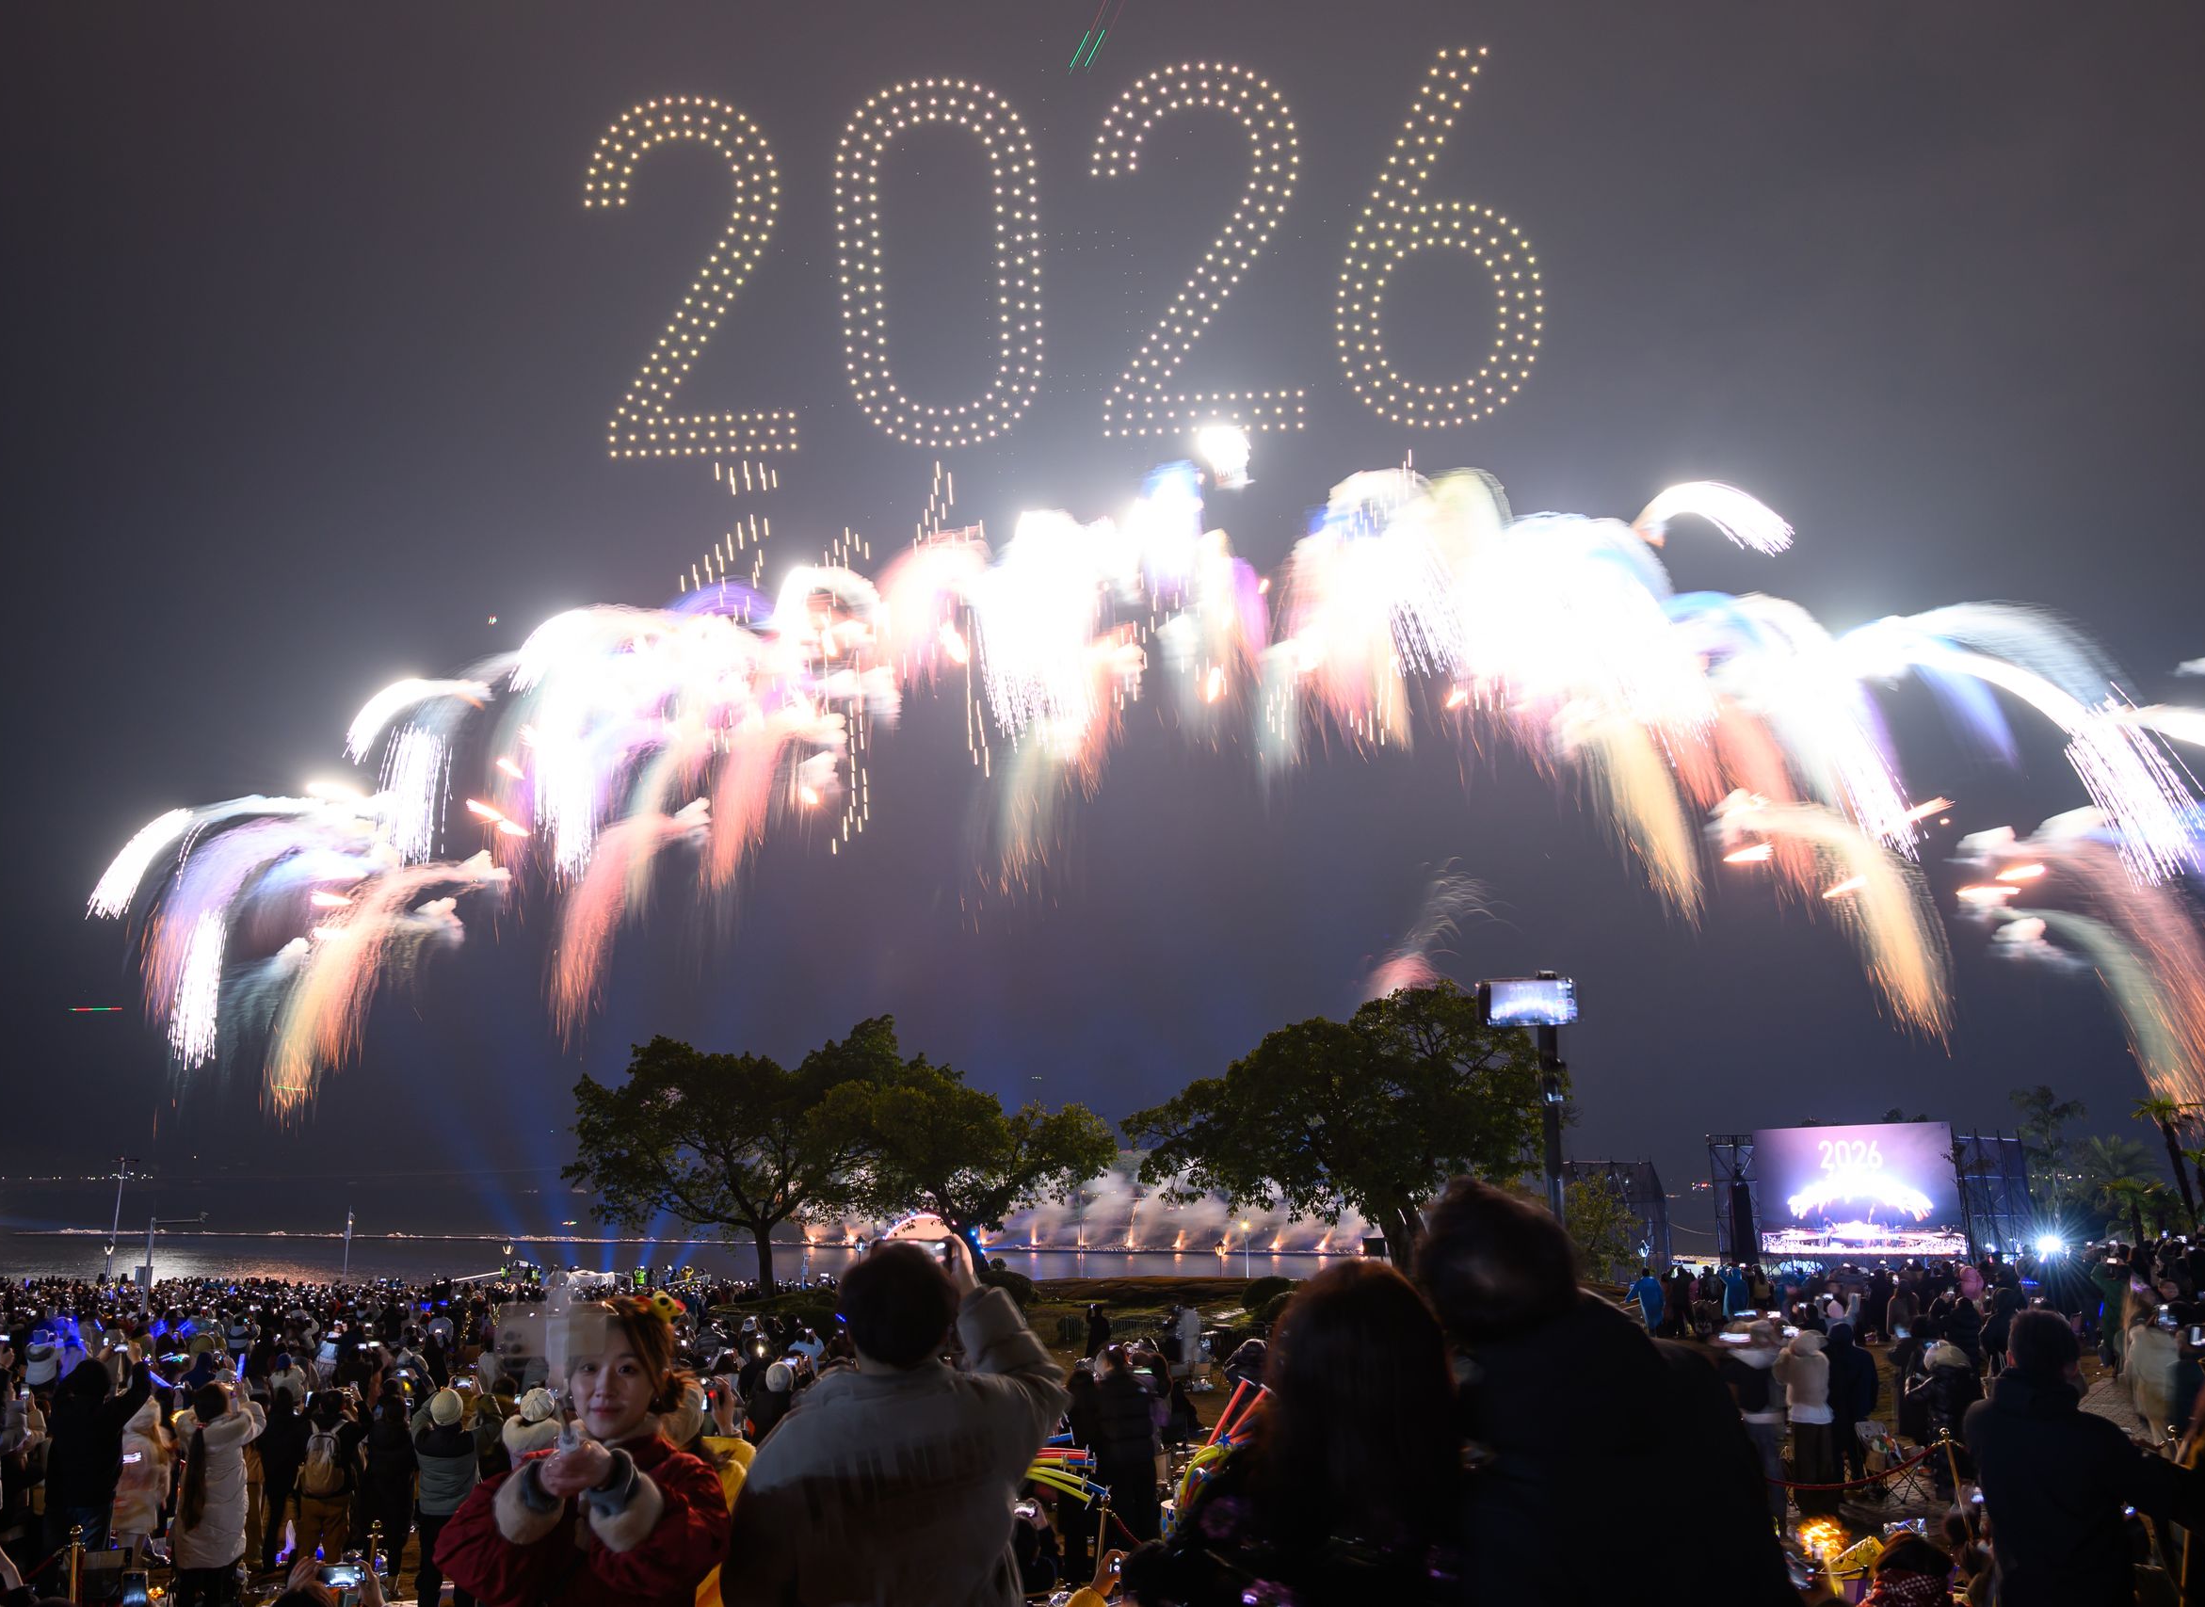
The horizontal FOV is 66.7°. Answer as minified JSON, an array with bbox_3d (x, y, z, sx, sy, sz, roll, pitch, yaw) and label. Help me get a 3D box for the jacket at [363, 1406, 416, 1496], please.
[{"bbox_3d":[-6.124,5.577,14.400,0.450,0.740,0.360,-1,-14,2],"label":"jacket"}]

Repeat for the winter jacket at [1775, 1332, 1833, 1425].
[{"bbox_3d":[7.209,5.907,17.200,0.550,0.880,0.450,-2,-14,6],"label":"winter jacket"}]

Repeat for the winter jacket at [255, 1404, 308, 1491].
[{"bbox_3d":[-7.595,5.960,15.500,0.470,0.740,0.360,-1,-14,2],"label":"winter jacket"}]

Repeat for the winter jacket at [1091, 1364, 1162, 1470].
[{"bbox_3d":[0.208,5.204,14.200,0.570,0.780,0.400,1,-14,-3],"label":"winter jacket"}]

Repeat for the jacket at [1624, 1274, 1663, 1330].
[{"bbox_3d":[13.262,12.215,41.000,0.880,1.220,0.500,-2,-14,8],"label":"jacket"}]

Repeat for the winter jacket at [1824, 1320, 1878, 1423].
[{"bbox_3d":[8.339,6.336,18.600,0.550,1.050,0.400,-2,-14,8],"label":"winter jacket"}]

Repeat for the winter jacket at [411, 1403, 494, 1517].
[{"bbox_3d":[-4.937,4.976,12.700,0.580,0.800,0.480,-1,-14,2],"label":"winter jacket"}]

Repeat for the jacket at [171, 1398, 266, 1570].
[{"bbox_3d":[-6.603,5.080,12.500,0.600,1.120,0.520,-1,-14,4],"label":"jacket"}]

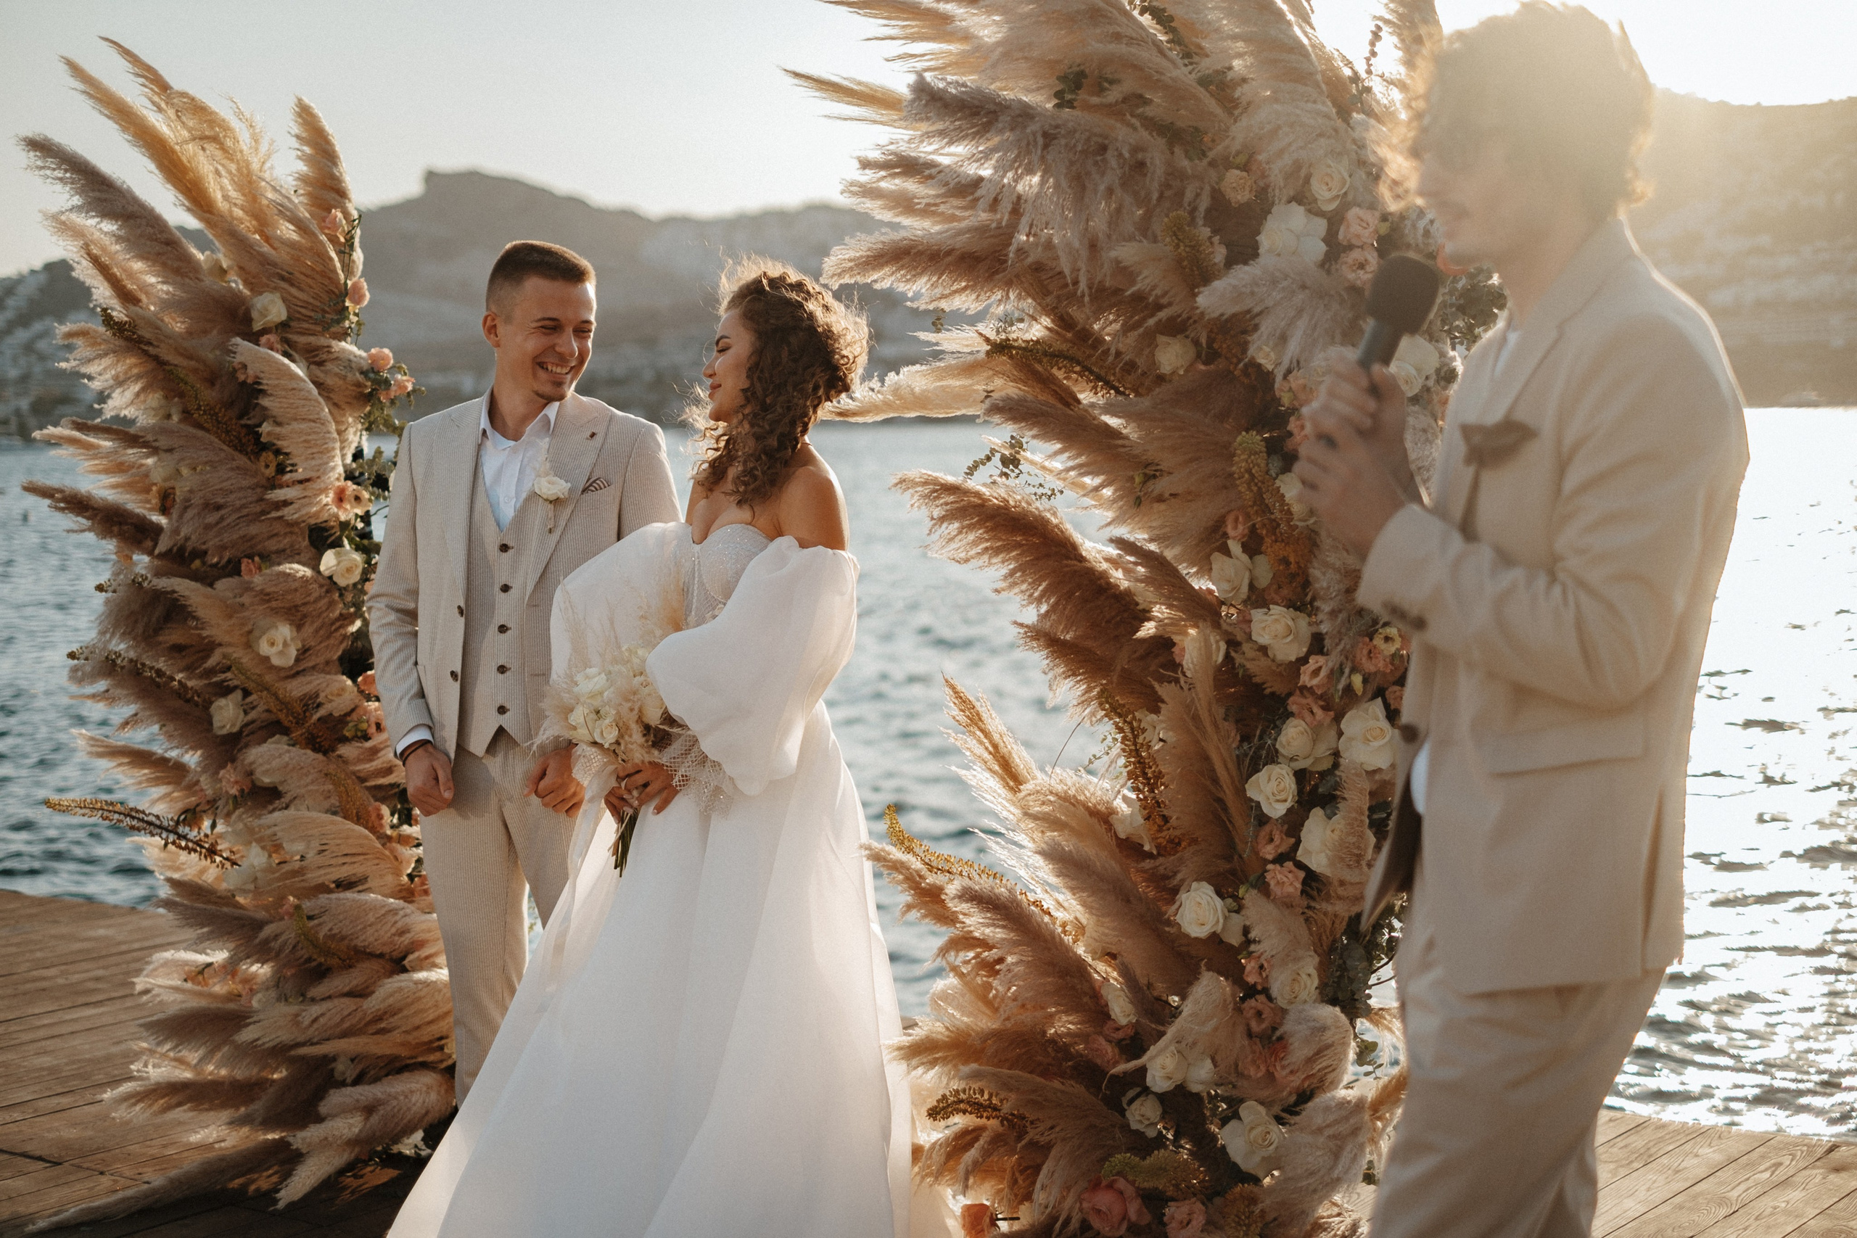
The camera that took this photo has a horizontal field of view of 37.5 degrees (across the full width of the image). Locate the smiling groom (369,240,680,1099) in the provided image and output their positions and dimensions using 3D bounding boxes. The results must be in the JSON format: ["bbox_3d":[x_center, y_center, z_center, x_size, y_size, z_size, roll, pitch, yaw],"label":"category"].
[{"bbox_3d":[-0.685,0.244,4.650,0.550,1.800,0.350,1,5,22],"label":"smiling groom"}]

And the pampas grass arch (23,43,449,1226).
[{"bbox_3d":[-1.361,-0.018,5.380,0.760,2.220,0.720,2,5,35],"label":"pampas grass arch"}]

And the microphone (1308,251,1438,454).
[{"bbox_3d":[0.436,-0.246,2.750,0.058,0.250,0.058,24,-6,0],"label":"microphone"}]

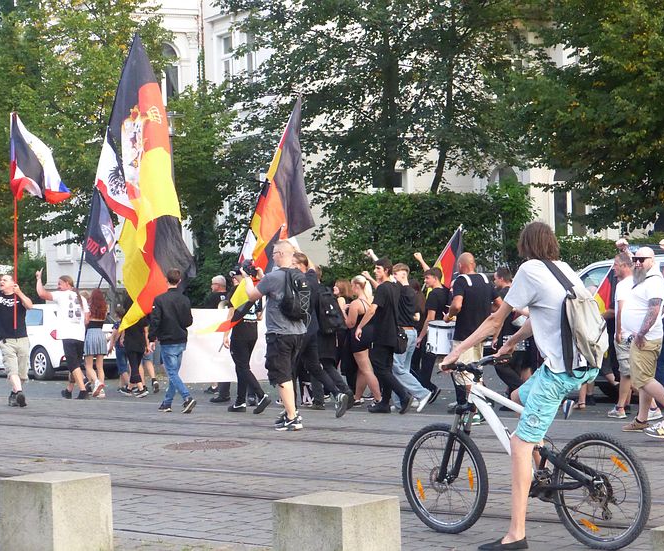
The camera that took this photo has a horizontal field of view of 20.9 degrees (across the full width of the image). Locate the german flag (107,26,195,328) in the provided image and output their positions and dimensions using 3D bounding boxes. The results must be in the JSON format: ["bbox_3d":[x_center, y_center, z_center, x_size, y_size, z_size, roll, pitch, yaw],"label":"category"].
[{"bbox_3d":[-2.477,-1.269,24.600,1.200,3.950,0.650,-2,0,-6],"label":"german flag"}]

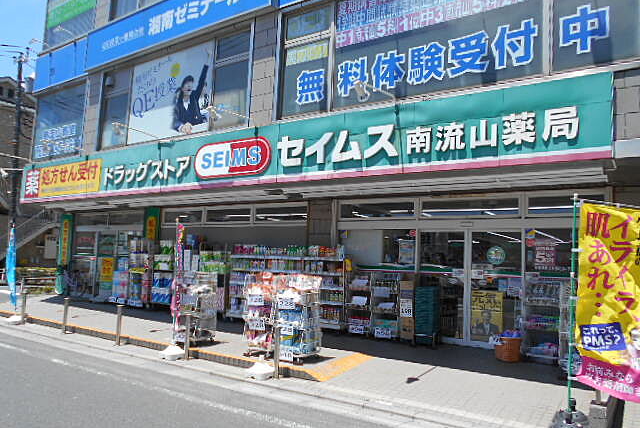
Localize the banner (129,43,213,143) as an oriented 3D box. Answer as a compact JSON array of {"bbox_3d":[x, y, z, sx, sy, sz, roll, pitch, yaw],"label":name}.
[{"bbox_3d":[-3.705,-2.925,11.867,3.050,2.080,0.060,-2,-8,34],"label":"banner"}]

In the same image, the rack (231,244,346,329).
[{"bbox_3d":[-0.729,1.637,11.267,3.150,1.820,0.500,-2,-8,34],"label":"rack"}]

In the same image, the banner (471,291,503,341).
[{"bbox_3d":[3.006,1.846,8.646,0.570,0.850,0.020,-1,-7,35],"label":"banner"}]

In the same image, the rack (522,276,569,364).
[{"bbox_3d":[3.748,1.712,7.834,0.680,1.360,0.500,-2,-8,34],"label":"rack"}]

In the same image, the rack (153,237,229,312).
[{"bbox_3d":[-3.378,1.635,13.065,3.000,2.000,0.500,-2,-8,34],"label":"rack"}]

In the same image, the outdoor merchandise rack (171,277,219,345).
[{"bbox_3d":[-2.085,1.614,8.196,0.470,1.120,0.460,-1,-7,35],"label":"outdoor merchandise rack"}]

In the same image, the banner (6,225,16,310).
[{"bbox_3d":[-7.128,1.234,11.107,0.380,1.800,0.120,-2,-8,34],"label":"banner"}]

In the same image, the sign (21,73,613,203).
[{"bbox_3d":[-2.693,-1.034,10.323,15.400,1.130,0.200,-1,-7,35],"label":"sign"}]

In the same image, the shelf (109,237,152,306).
[{"bbox_3d":[-5.523,1.700,14.532,2.050,2.000,0.500,-2,-8,34],"label":"shelf"}]

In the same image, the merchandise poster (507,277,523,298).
[{"bbox_3d":[3.412,1.296,8.433,0.260,0.340,0.020,-1,-7,35],"label":"merchandise poster"}]

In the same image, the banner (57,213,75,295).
[{"bbox_3d":[-8.756,1.404,16.640,0.650,2.720,0.150,-2,-8,34],"label":"banner"}]

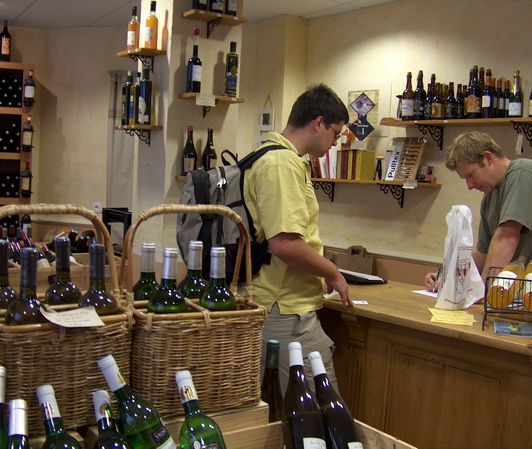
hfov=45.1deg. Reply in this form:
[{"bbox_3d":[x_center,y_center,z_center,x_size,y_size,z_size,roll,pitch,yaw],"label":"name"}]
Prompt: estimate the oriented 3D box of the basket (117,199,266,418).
[{"bbox_3d":[-0.172,0.165,1.393,0.270,0.420,0.225,0,5,-29],"label":"basket"}]

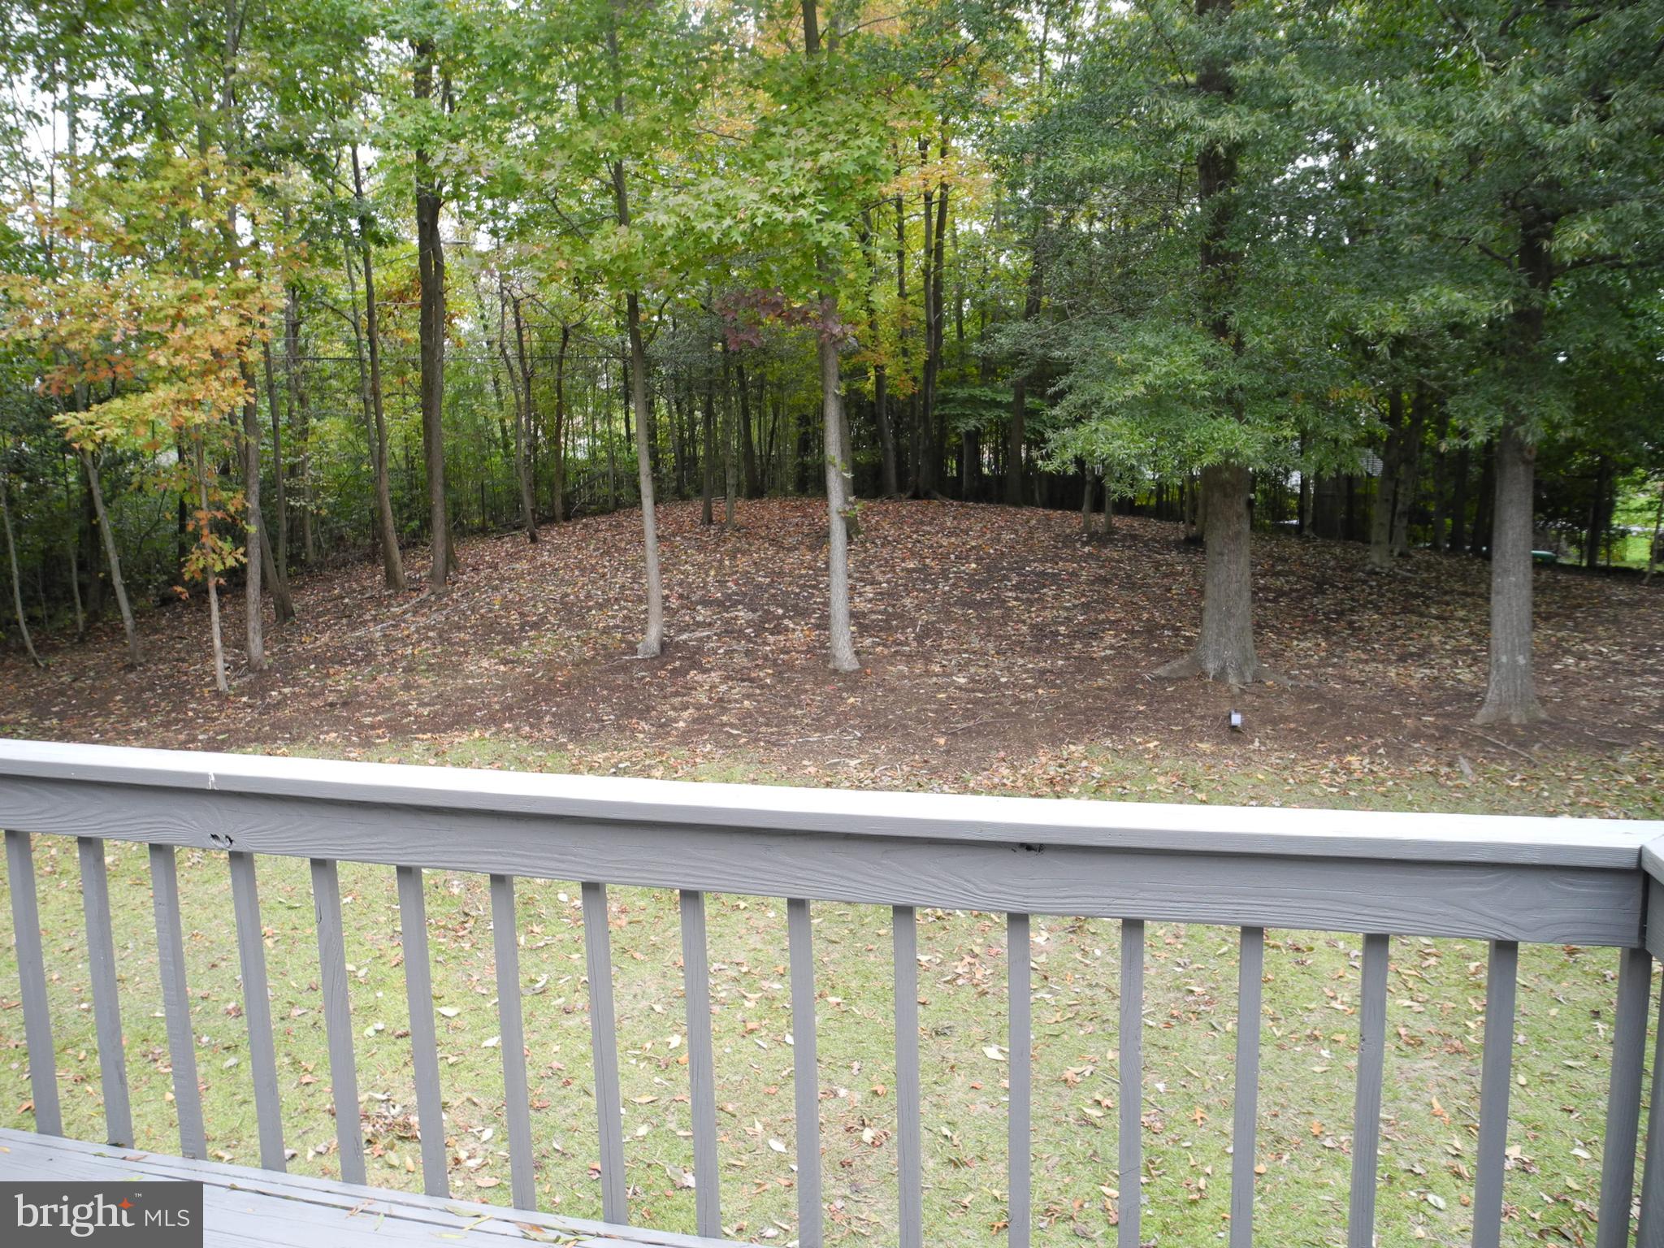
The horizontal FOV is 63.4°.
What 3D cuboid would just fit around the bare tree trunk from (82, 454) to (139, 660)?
[{"bbox_3d":[-8.952,-0.825,16.695,0.238,2.720,0.165,-12,13,-26],"label":"bare tree trunk"}]

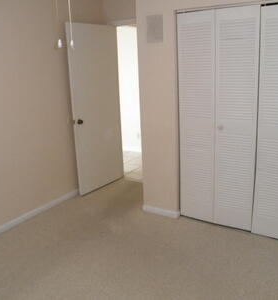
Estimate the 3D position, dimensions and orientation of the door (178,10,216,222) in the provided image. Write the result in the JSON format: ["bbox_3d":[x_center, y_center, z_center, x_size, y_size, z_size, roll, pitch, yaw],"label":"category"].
[{"bbox_3d":[0.562,-0.260,3.127,0.366,2.000,0.033,6,16,31],"label":"door"}]

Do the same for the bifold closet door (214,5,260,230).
[{"bbox_3d":[0.872,-0.219,2.929,0.373,2.000,0.033,6,16,31],"label":"bifold closet door"}]

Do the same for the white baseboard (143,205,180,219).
[{"bbox_3d":[0.239,0.668,3.493,0.430,0.080,0.020,6,16,31],"label":"white baseboard"}]

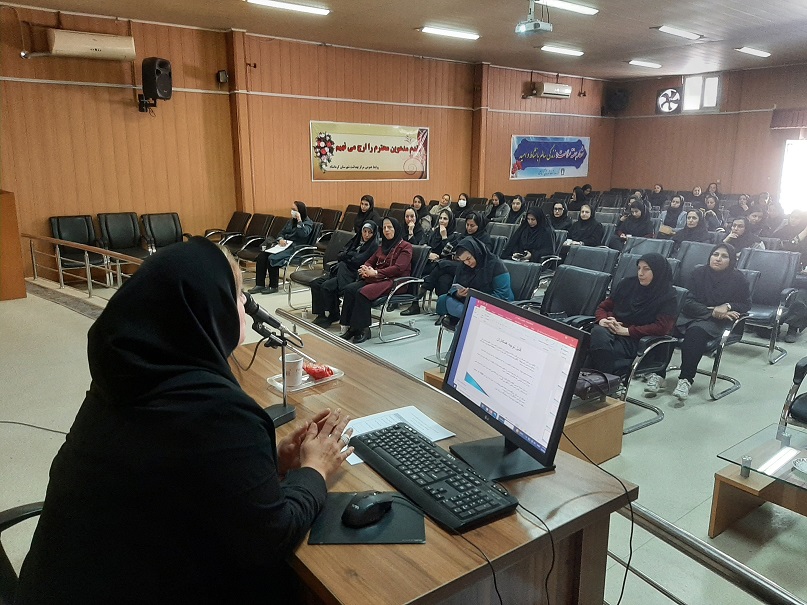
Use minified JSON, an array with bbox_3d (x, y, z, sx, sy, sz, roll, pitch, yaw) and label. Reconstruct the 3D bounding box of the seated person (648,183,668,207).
[{"bbox_3d":[5.643,-2.020,13.774,0.500,1.250,0.740,12,18,41],"label":"seated person"}]

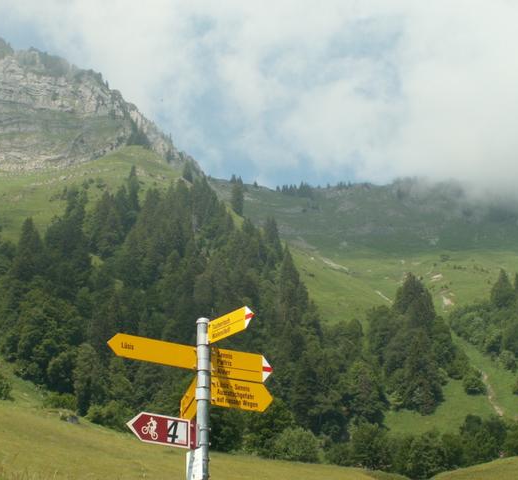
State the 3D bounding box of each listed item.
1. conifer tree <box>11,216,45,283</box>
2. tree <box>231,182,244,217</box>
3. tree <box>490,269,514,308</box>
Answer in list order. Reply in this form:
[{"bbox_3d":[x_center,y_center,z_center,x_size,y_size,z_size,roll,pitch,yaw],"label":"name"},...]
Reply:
[{"bbox_3d":[-59.000,2.690,283.920,8.450,18.020,8.450,-1,-15,0],"label":"conifer tree"},{"bbox_3d":[-10.460,-20.430,539.510,5.840,18.630,5.840,-1,-15,0],"label":"tree"},{"bbox_3d":[85.340,17.420,390.400,8.090,15.300,8.090,-1,-15,0],"label":"tree"}]

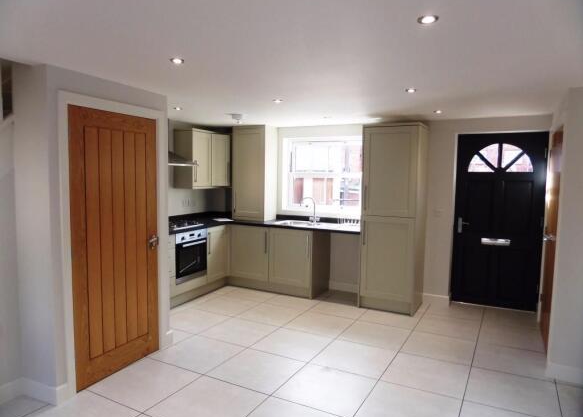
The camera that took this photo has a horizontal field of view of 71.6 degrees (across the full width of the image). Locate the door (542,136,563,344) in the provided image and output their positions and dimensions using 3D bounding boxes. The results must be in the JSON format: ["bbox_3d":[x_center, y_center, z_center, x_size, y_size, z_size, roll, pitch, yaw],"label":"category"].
[{"bbox_3d":[2.461,0.263,3.827,0.040,1.980,0.760,3,5,27],"label":"door"}]

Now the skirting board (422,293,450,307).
[{"bbox_3d":[1.760,1.115,4.915,0.325,0.115,0.020,3,5,27],"label":"skirting board"}]

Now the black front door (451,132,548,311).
[{"bbox_3d":[2.339,0.151,4.598,0.910,2.000,0.060,3,5,27],"label":"black front door"}]

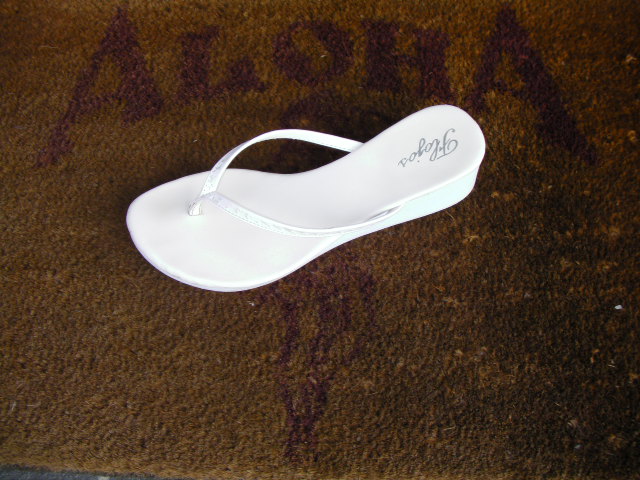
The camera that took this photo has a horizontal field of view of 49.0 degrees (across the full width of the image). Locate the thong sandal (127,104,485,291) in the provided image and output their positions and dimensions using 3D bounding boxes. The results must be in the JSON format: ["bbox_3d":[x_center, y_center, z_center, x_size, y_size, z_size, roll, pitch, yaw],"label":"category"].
[{"bbox_3d":[-0.007,-0.028,0.476,0.250,0.060,0.094,-11,65,-5],"label":"thong sandal"}]

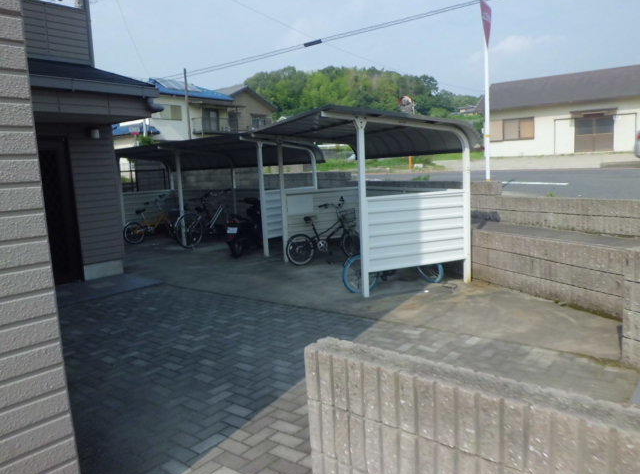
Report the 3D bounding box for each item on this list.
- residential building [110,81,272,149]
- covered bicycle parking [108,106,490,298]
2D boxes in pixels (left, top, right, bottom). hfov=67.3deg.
[{"bbox_3d":[-10.126,-8.463,39.056,9.000,7.700,13.500,4,9,41],"label":"residential building"},{"bbox_3d":[-1.332,-0.761,8.833,2.700,2.100,9.000,-8,9,-36],"label":"covered bicycle parking"}]

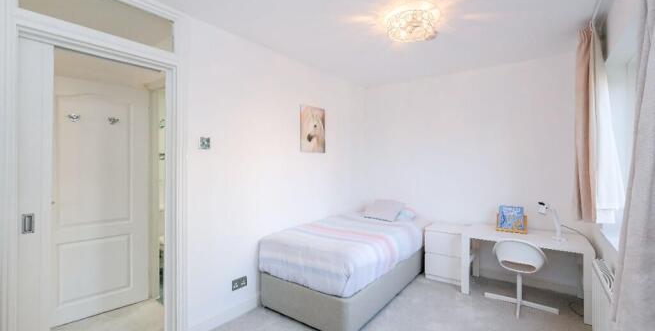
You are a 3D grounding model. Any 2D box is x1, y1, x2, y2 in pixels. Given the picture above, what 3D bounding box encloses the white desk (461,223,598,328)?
[{"bbox_3d":[1.970,1.035,2.785,1.030,0.600,0.530,0,0,35],"label":"white desk"}]

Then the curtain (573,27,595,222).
[{"bbox_3d":[2.030,-0.310,2.160,0.120,1.480,0.280,0,0,38],"label":"curtain"}]

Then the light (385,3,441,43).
[{"bbox_3d":[0.660,-1.095,2.120,0.410,0.120,0.410,0,0,0],"label":"light"}]

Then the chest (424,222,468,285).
[{"bbox_3d":[1.440,1.065,3.300,0.390,0.550,0.430,0,0,35],"label":"chest"}]

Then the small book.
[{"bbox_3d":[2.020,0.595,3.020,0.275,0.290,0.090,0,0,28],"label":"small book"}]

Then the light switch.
[{"bbox_3d":[-0.980,-0.176,2.183,0.012,0.087,0.087,0,0,38],"label":"light switch"}]

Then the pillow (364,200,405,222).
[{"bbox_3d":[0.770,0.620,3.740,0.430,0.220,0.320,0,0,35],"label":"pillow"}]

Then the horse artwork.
[{"bbox_3d":[-0.160,-0.420,3.145,0.025,0.530,0.405,0,0,38],"label":"horse artwork"}]

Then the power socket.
[{"bbox_3d":[-0.778,1.047,2.420,0.012,0.087,0.146,0,0,38],"label":"power socket"}]

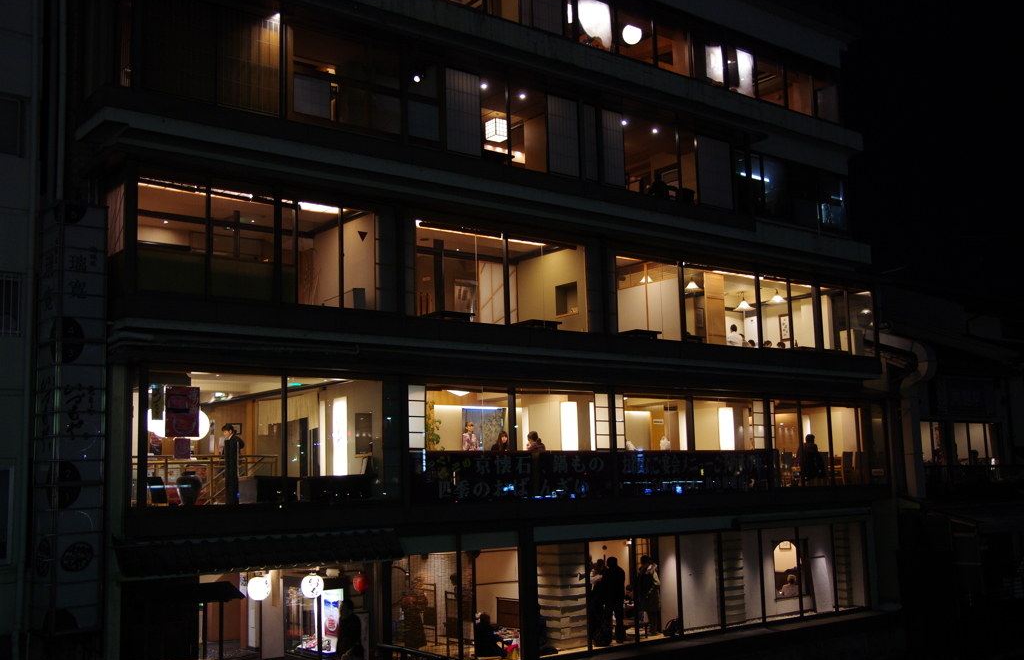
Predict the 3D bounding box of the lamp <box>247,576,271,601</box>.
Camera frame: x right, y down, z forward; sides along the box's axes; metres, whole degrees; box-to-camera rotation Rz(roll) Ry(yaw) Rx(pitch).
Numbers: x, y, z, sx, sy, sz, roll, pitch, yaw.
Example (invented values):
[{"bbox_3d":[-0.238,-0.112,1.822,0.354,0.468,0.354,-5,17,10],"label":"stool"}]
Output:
[{"bbox_3d":[-3.986,4.081,16.100,0.375,0.390,0.375,5,-10,-37],"label":"lamp"}]

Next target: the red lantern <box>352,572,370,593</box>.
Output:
[{"bbox_3d":[-2.592,4.349,17.600,0.300,0.370,0.300,-1,-8,0],"label":"red lantern"}]

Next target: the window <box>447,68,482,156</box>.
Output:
[{"bbox_3d":[-0.947,-4.285,20.160,0.845,1.689,0.100,5,-10,-36],"label":"window"}]

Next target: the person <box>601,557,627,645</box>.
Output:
[{"bbox_3d":[2.110,5.648,21.373,0.520,1.720,0.360,-1,-8,-3],"label":"person"}]

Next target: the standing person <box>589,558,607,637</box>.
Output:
[{"bbox_3d":[1.839,5.802,22.077,0.420,1.630,0.480,7,-12,-44],"label":"standing person"}]

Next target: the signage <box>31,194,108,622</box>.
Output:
[{"bbox_3d":[-6.619,1.263,15.306,0.669,6.263,1.050,5,-10,-37],"label":"signage"}]

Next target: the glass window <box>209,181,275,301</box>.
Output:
[{"bbox_3d":[-4.491,-1.458,17.040,1.161,1.878,0.100,5,-10,-36],"label":"glass window"}]

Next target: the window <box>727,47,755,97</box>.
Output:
[{"bbox_3d":[5.804,-6.511,25.883,1.103,1.115,0.100,5,-10,-36],"label":"window"}]

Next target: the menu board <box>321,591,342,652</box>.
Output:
[{"bbox_3d":[-3.039,4.908,17.203,0.450,1.050,0.100,5,-10,-37],"label":"menu board"}]

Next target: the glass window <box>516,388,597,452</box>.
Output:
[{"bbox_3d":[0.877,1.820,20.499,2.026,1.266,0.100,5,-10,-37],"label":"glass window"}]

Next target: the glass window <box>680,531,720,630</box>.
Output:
[{"bbox_3d":[4.182,5.545,22.569,1.296,2.067,0.100,5,-10,-36],"label":"glass window"}]

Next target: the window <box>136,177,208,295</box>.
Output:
[{"bbox_3d":[-5.418,-1.482,16.350,1.147,1.784,0.100,5,-10,-36],"label":"window"}]

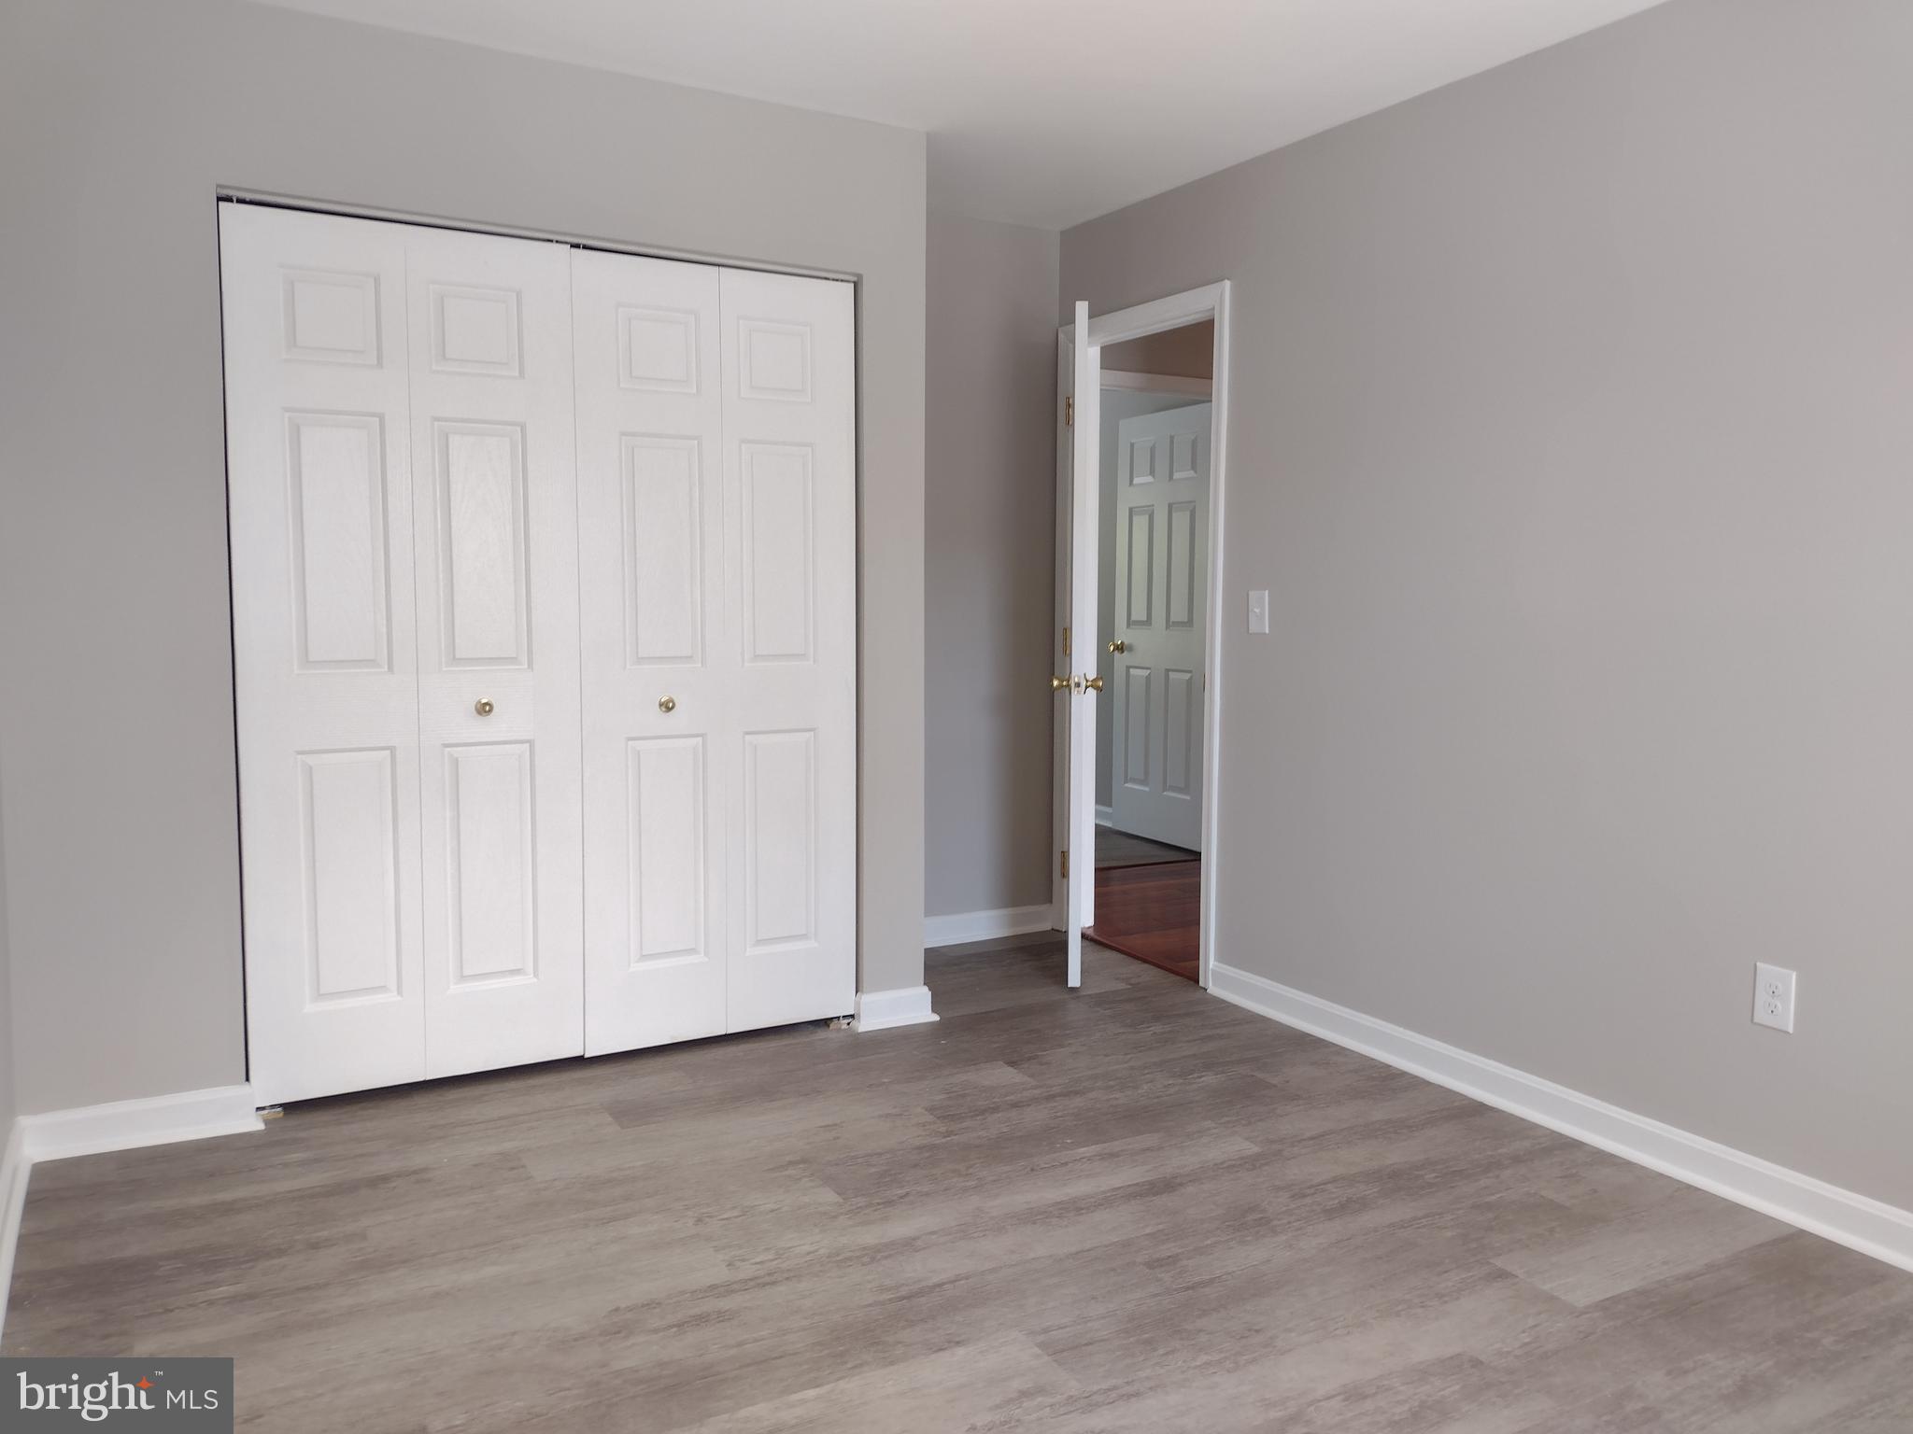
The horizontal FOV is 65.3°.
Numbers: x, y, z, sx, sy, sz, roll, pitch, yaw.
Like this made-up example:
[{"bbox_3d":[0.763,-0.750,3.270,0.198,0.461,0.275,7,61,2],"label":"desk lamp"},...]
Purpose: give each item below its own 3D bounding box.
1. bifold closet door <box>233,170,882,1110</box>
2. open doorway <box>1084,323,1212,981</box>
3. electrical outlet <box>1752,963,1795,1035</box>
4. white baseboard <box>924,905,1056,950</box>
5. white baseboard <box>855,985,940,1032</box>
[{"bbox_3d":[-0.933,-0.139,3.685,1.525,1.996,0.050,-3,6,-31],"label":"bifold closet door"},{"bbox_3d":[0.612,-0.211,4.842,0.130,2.031,0.765,-2,6,-29],"label":"open doorway"},{"bbox_3d":[1.625,0.561,2.970,0.010,0.122,0.080,-2,6,-29],"label":"electrical outlet"},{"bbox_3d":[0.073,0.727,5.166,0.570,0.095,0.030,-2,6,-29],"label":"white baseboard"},{"bbox_3d":[-0.166,0.819,4.153,0.244,0.095,0.030,-2,6,-29],"label":"white baseboard"}]

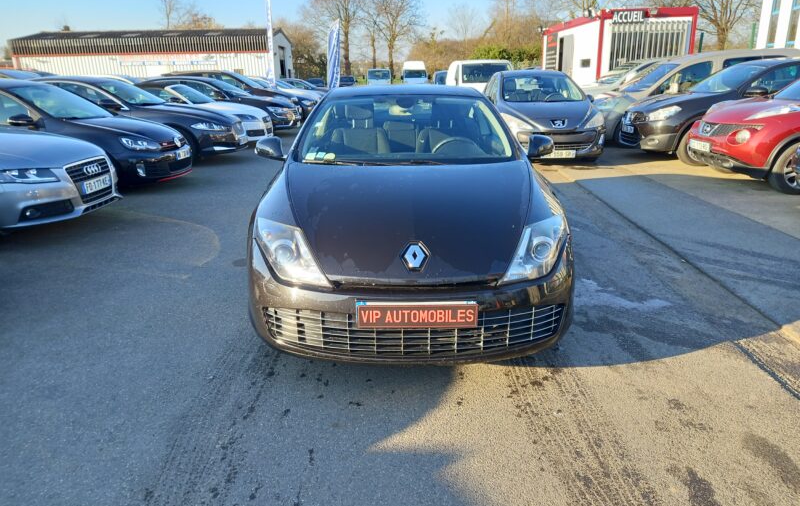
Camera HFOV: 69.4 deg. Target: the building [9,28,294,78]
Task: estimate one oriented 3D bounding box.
[{"bbox_3d":[-20.508,-16.918,51.522,21.500,5.300,11.000,-1,18,0],"label":"building"}]

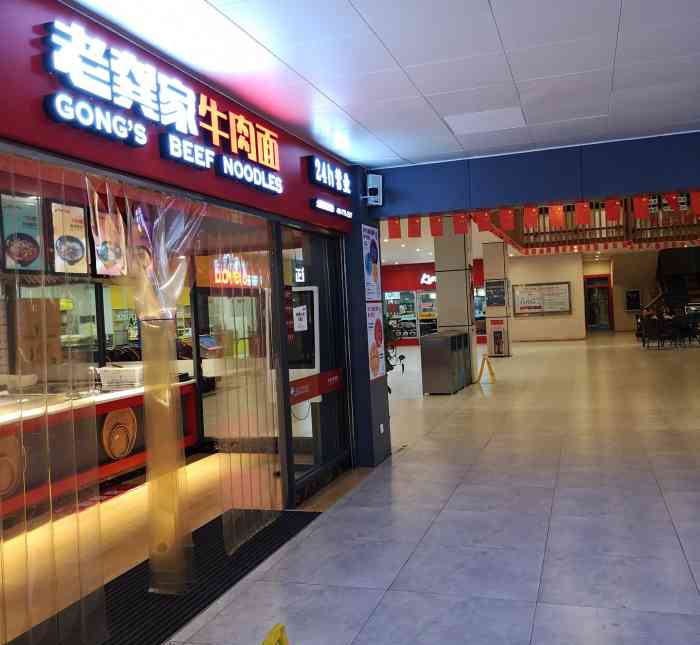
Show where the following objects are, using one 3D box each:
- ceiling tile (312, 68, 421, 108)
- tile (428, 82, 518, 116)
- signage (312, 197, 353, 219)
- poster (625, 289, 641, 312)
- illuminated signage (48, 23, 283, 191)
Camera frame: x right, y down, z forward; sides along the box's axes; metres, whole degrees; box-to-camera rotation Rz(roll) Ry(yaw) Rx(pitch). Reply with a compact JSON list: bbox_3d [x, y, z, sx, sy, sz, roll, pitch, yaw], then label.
[{"bbox_3d":[0.116,-1.516,4.694,0.590,0.020,0.590,-2,1,18],"label":"ceiling tile"},{"bbox_3d":[0.870,-1.556,5.081,0.590,0.020,0.590,-2,1,18],"label":"tile"},{"bbox_3d":[-0.154,-1.008,6.533,0.055,0.090,1.000,-2,1,18],"label":"signage"},{"bbox_3d":[13.197,-1.028,34.000,0.720,1.080,0.030,-2,1,18],"label":"poster"},{"bbox_3d":[-0.906,-1.120,4.220,0.060,0.425,2.395,-2,1,18],"label":"illuminated signage"}]

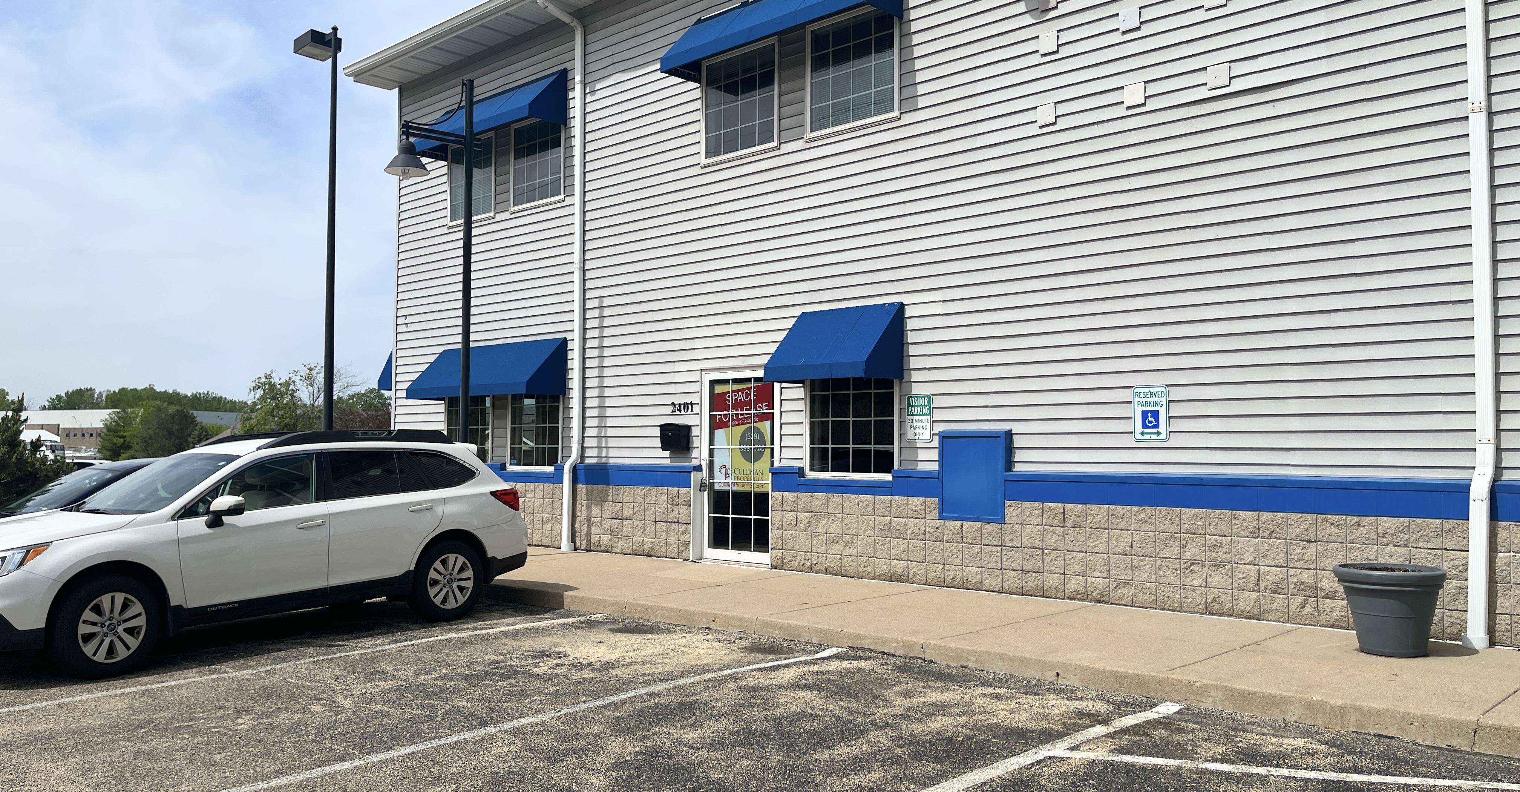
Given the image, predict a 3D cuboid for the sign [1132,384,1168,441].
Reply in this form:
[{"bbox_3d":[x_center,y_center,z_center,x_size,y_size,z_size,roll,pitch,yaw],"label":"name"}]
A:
[{"bbox_3d":[3.217,0.148,9.394,0.305,0.457,0.030,-2,-3,43],"label":"sign"}]

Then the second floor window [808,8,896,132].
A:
[{"bbox_3d":[0.946,-3.347,11.720,1.120,1.130,0.100,-2,-3,43],"label":"second floor window"}]

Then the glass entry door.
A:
[{"bbox_3d":[-0.215,0.797,12.646,1.100,2.080,0.090,-2,-3,43],"label":"glass entry door"}]

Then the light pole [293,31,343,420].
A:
[{"bbox_3d":[-6.983,-1.819,18.080,0.980,7.974,0.500,-2,-4,43],"label":"light pole"}]

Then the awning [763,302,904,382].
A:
[{"bbox_3d":[0.721,-0.524,11.337,1.310,0.770,0.620,-2,-4,43],"label":"awning"}]

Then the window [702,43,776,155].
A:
[{"bbox_3d":[-0.230,-3.286,12.829,1.125,1.125,0.100,-2,-3,43],"label":"window"}]

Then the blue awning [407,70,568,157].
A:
[{"bbox_3d":[-3.800,-3.905,15.783,2.926,0.760,0.606,-2,-3,43],"label":"blue awning"}]

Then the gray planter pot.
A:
[{"bbox_3d":[4.032,1.366,7.288,0.635,0.535,0.635,-2,-4,43],"label":"gray planter pot"}]

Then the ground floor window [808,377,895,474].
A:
[{"bbox_3d":[0.923,0.228,11.554,1.150,1.160,0.100,-2,-4,43],"label":"ground floor window"}]

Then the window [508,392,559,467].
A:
[{"bbox_3d":[-3.008,0.392,15.274,1.150,1.160,0.100,-2,-4,43],"label":"window"}]

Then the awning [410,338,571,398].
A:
[{"bbox_3d":[-3.800,-0.348,15.640,2.932,0.748,0.609,-2,-3,43],"label":"awning"}]

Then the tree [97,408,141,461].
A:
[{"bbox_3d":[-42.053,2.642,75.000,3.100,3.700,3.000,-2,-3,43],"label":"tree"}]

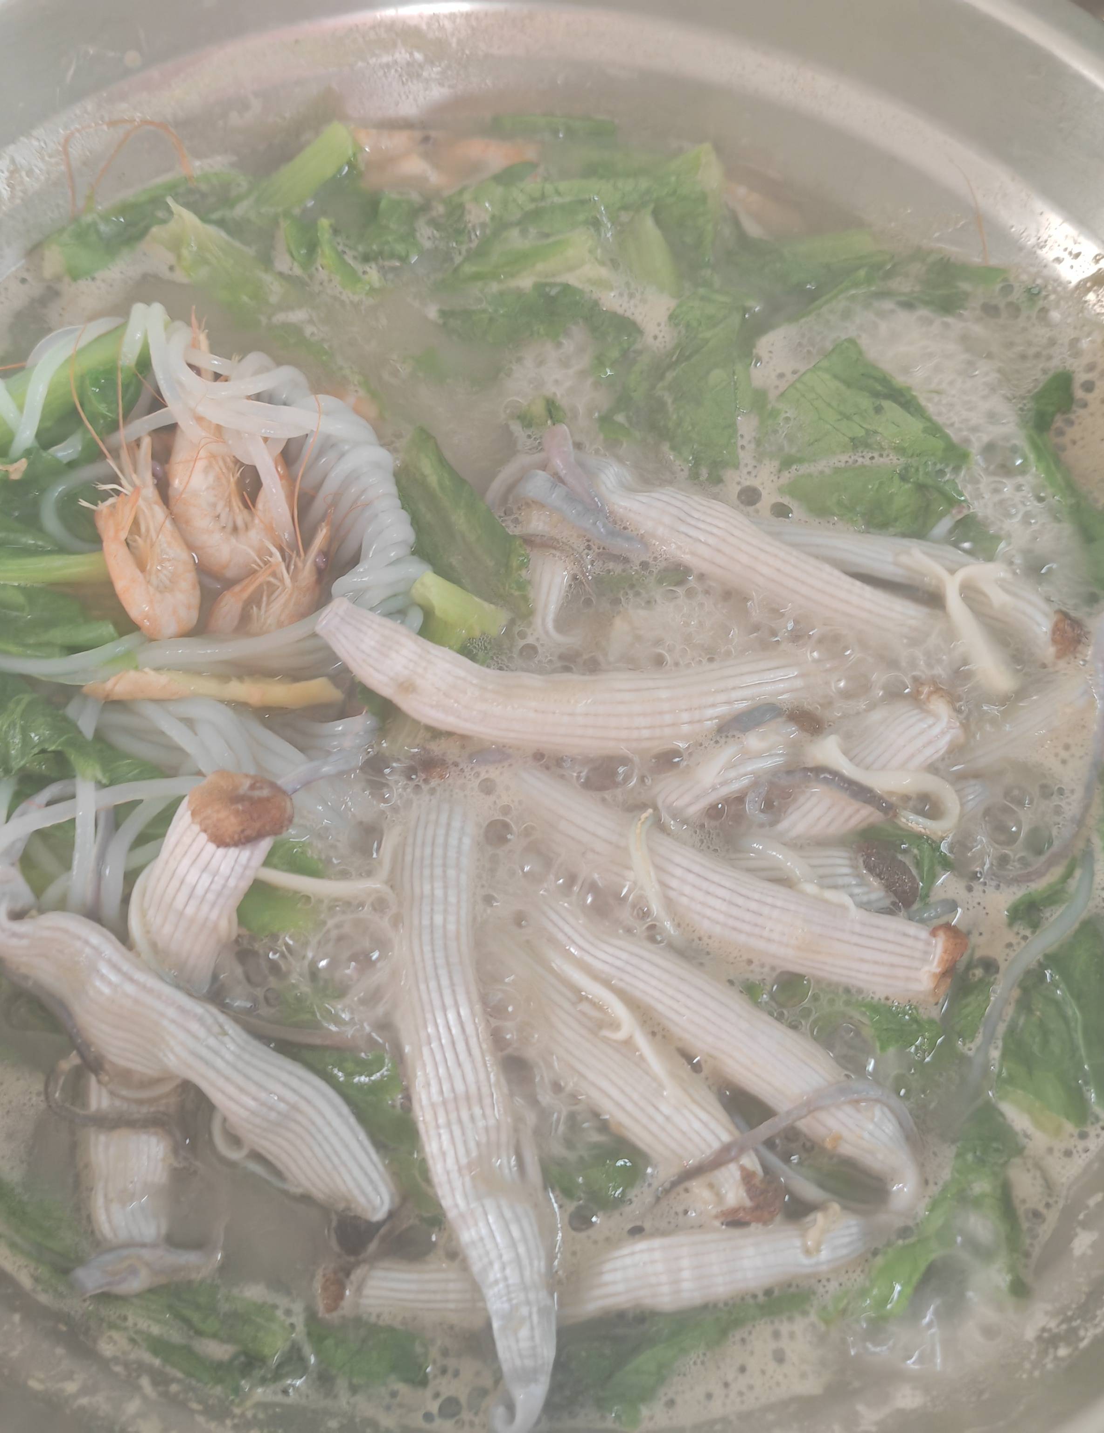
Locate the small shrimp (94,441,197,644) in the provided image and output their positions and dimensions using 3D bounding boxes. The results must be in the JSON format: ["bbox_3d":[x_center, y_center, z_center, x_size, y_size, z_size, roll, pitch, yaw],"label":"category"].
[{"bbox_3d":[-0.083,-0.036,0.306,0.020,0.014,0.042,-7,76,-3],"label":"small shrimp"}]

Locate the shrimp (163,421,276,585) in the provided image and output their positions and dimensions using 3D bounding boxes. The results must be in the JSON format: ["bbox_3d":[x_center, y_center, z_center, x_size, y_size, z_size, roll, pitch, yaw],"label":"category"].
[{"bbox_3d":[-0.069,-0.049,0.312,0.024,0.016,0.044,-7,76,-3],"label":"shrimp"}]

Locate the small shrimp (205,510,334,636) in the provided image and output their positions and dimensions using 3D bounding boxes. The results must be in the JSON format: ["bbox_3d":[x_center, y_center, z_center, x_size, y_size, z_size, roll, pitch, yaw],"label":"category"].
[{"bbox_3d":[-0.059,-0.029,0.308,0.020,0.015,0.035,25,76,5],"label":"small shrimp"}]

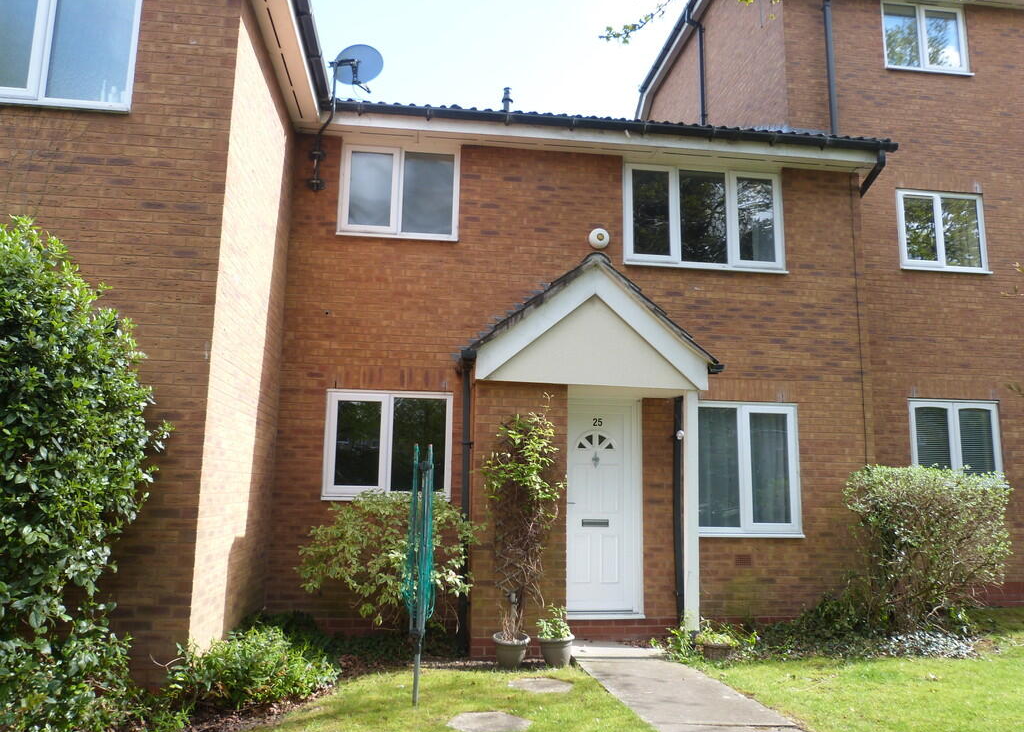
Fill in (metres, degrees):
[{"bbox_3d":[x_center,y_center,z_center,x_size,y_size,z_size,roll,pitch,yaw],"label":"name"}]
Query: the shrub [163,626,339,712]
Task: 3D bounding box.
[{"bbox_3d":[-1.574,1.861,4.643,0.950,0.460,0.750,2,-9,-7],"label":"shrub"}]

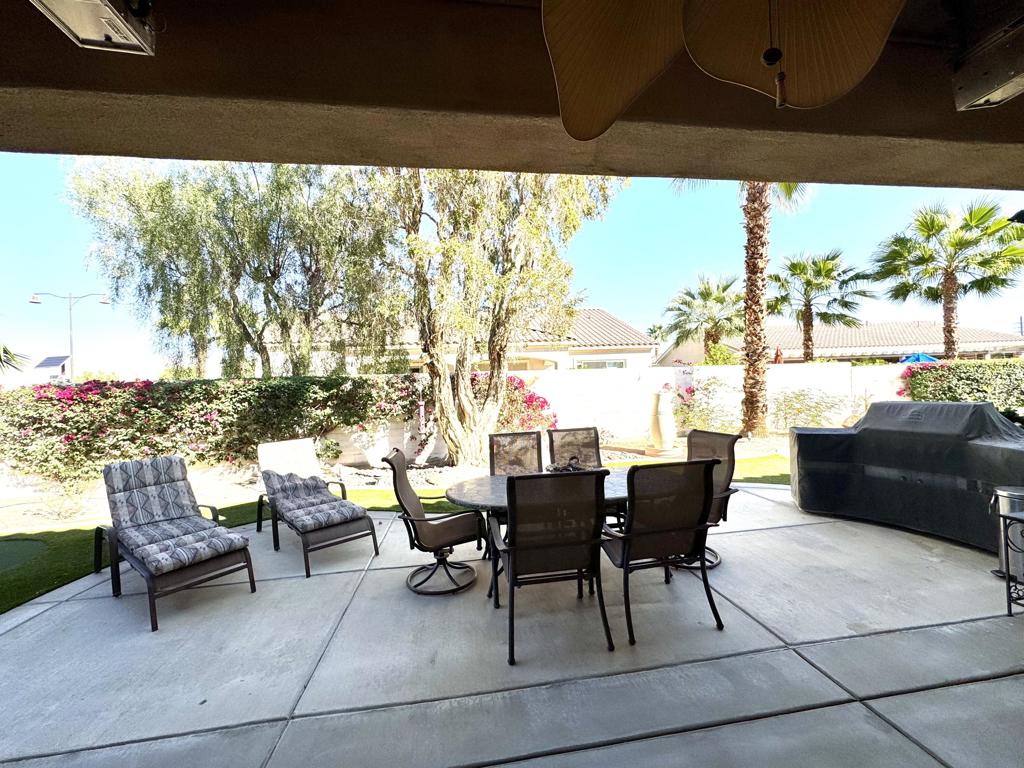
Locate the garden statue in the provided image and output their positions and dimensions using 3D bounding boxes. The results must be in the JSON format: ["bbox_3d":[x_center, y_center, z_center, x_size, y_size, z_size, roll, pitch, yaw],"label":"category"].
[{"bbox_3d":[3.163,0.762,8.589,0.570,1.350,0.570,-2,-1,0],"label":"garden statue"}]

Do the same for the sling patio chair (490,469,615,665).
[{"bbox_3d":[0.200,0.979,2.551,0.620,0.990,0.690,-2,-1,-8],"label":"sling patio chair"}]

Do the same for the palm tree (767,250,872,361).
[{"bbox_3d":[10.284,-1.657,14.219,3.100,5.800,3.100,-2,-1,0],"label":"palm tree"}]

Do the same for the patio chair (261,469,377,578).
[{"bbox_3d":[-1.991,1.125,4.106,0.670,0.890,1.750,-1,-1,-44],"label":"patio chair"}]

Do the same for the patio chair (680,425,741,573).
[{"bbox_3d":[1.505,0.946,3.506,0.760,0.990,0.630,-2,-1,-18],"label":"patio chair"}]

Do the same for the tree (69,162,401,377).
[{"bbox_3d":[-6.878,-2.152,11.235,7.600,8.000,7.000,-2,-1,0],"label":"tree"}]

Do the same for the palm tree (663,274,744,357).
[{"bbox_3d":[6.923,-1.202,14.515,3.100,5.100,3.100,-2,-1,0],"label":"palm tree"}]

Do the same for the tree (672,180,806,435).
[{"bbox_3d":[6.246,-2.734,10.536,3.700,8.200,3.700,-2,-1,0],"label":"tree"}]

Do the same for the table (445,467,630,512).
[{"bbox_3d":[0.425,1.110,3.145,1.810,0.730,1.070,-2,-1,-8],"label":"table"}]

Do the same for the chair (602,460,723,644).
[{"bbox_3d":[0.877,0.957,2.696,0.620,0.990,0.690,-2,-1,-9],"label":"chair"}]

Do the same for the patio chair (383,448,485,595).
[{"bbox_3d":[-0.574,1.017,3.226,0.760,0.990,0.630,-2,-1,-6],"label":"patio chair"}]

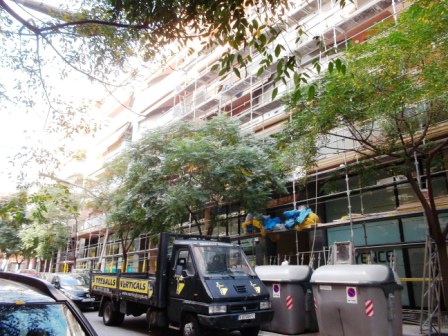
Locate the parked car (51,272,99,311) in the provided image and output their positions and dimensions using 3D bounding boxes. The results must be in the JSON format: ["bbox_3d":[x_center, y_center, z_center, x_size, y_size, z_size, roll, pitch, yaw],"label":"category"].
[{"bbox_3d":[-6.652,5.512,16.324,1.760,1.470,4.200,14,-21,-35],"label":"parked car"}]

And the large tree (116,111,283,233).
[{"bbox_3d":[-0.736,1.474,12.770,5.800,7.000,5.600,1,-18,0],"label":"large tree"}]

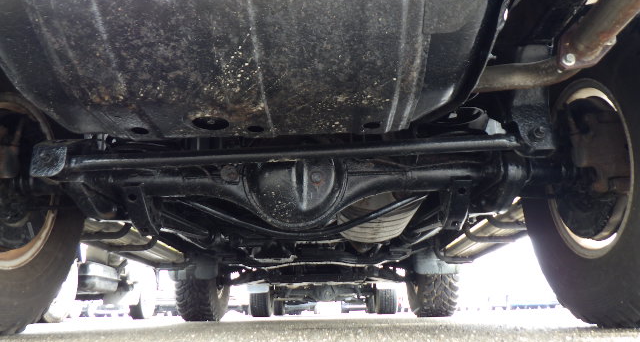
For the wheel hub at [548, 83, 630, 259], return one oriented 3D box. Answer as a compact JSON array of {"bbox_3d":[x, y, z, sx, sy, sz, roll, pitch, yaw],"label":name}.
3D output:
[{"bbox_3d":[0.736,-0.009,1.273,0.175,0.437,0.437,-1,-15,1],"label":"wheel hub"}]

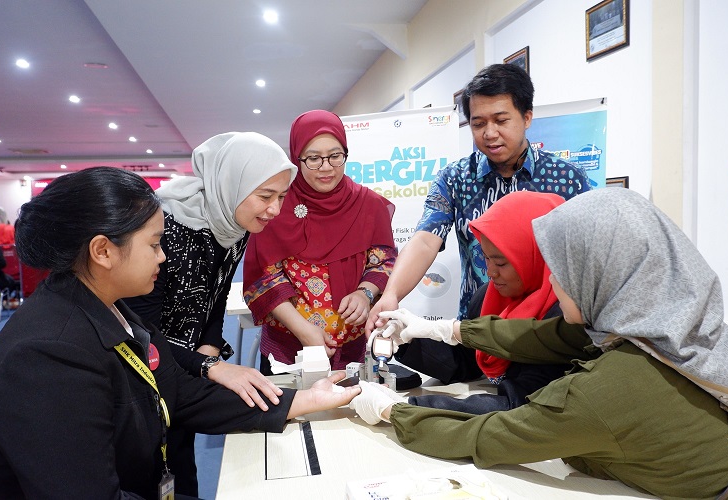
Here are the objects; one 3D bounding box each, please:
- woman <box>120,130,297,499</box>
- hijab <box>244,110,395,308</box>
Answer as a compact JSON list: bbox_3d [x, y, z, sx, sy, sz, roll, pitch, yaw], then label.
[{"bbox_3d":[-0.430,0.424,1.490,0.620,1.400,0.500,0,4,28],"label":"woman"},{"bbox_3d":[-0.133,-0.127,1.850,0.460,0.600,0.340,-2,4,-10],"label":"hijab"}]

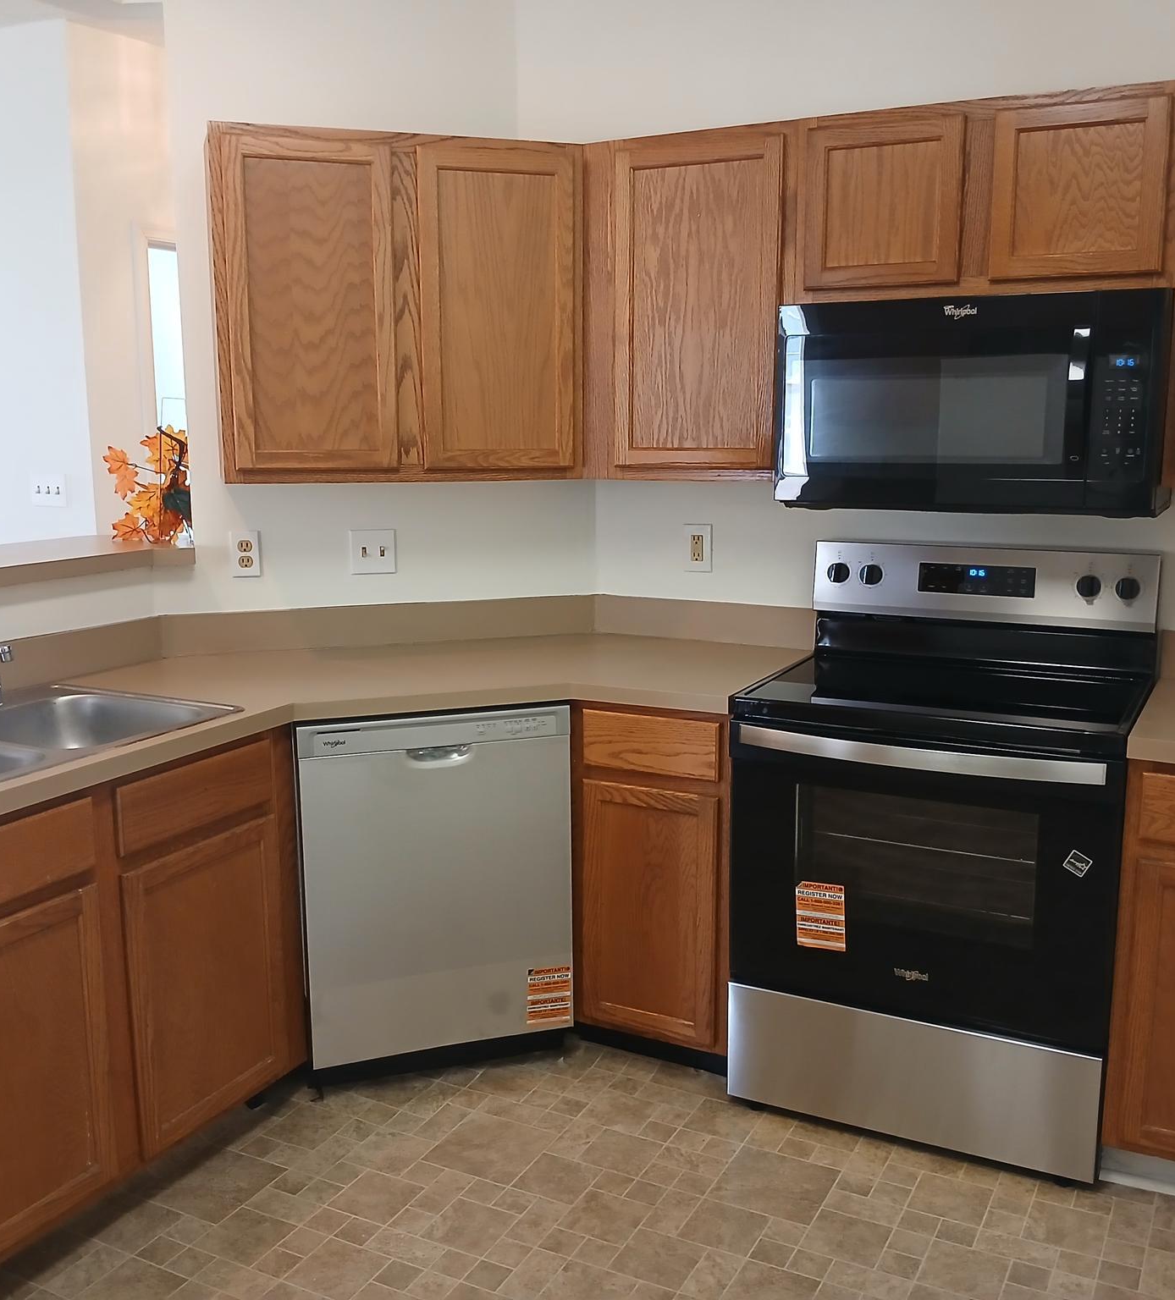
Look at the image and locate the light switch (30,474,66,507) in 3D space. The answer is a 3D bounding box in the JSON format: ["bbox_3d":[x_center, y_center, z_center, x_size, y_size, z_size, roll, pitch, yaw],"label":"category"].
[{"bbox_3d":[-1.893,-0.560,4.580,0.165,0.114,0.012,5,11,26],"label":"light switch"}]

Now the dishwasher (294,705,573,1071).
[{"bbox_3d":[-0.411,0.498,3.180,0.605,0.830,0.600,-4,11,-18],"label":"dishwasher"}]

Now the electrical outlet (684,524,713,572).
[{"bbox_3d":[0.289,-0.265,3.393,0.073,0.117,0.010,5,11,26],"label":"electrical outlet"}]

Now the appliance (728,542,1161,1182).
[{"bbox_3d":[0.776,0.402,2.853,0.757,1.195,0.675,5,11,26],"label":"appliance"}]

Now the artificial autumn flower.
[{"bbox_3d":[-1.095,-0.425,3.337,0.250,0.310,0.260,5,11,26],"label":"artificial autumn flower"}]

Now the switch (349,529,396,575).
[{"bbox_3d":[-0.551,-0.252,3.344,0.115,0.116,0.012,-4,11,-18],"label":"switch"}]

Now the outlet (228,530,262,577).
[{"bbox_3d":[-0.854,-0.240,3.246,0.071,0.116,0.010,-4,11,-18],"label":"outlet"}]

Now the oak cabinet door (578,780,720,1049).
[{"bbox_3d":[0.138,0.584,2.901,0.316,0.572,0.021,5,11,27],"label":"oak cabinet door"}]

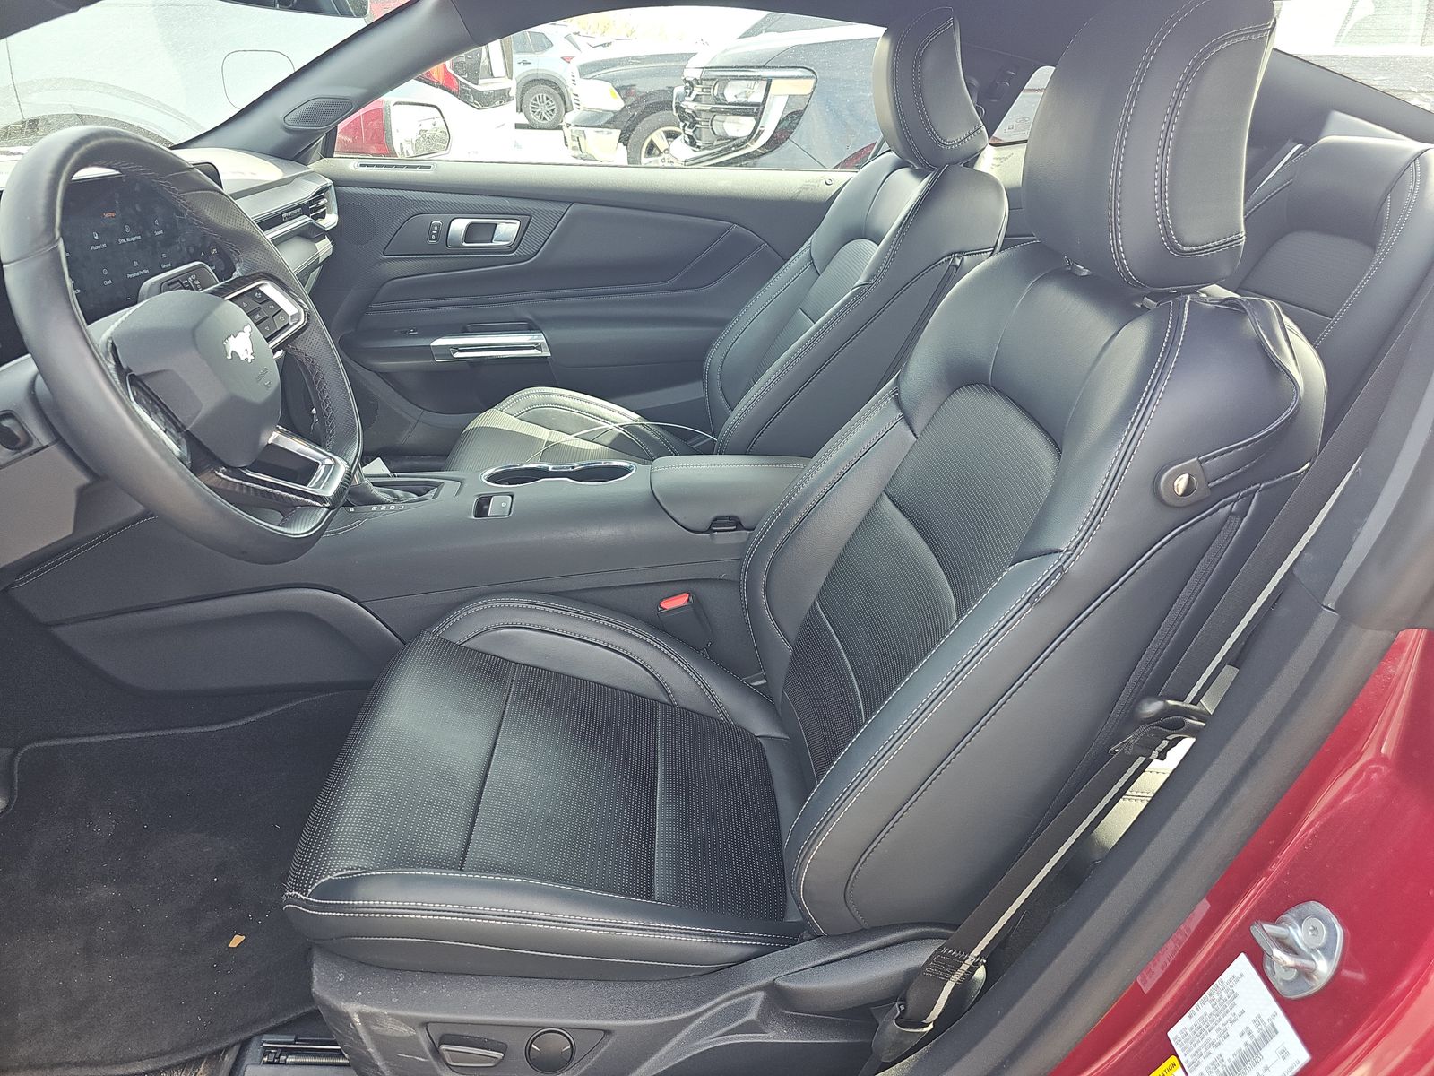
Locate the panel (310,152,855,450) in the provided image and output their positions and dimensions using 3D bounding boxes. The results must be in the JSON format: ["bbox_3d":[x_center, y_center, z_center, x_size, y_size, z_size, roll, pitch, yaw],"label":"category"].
[{"bbox_3d":[-0.232,-0.427,1.854,1.150,0.580,0.150,-1,28,-2],"label":"panel"}]

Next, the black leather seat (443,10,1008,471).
[{"bbox_3d":[-0.040,-0.339,1.552,0.860,0.920,0.530,-1,28,-2],"label":"black leather seat"}]

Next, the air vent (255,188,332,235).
[{"bbox_3d":[-0.705,-0.547,1.612,0.050,0.070,0.260,-1,28,-2],"label":"air vent"}]

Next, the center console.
[{"bbox_3d":[-0.296,0.020,1.313,1.100,0.300,0.260,-1,28,-2],"label":"center console"}]

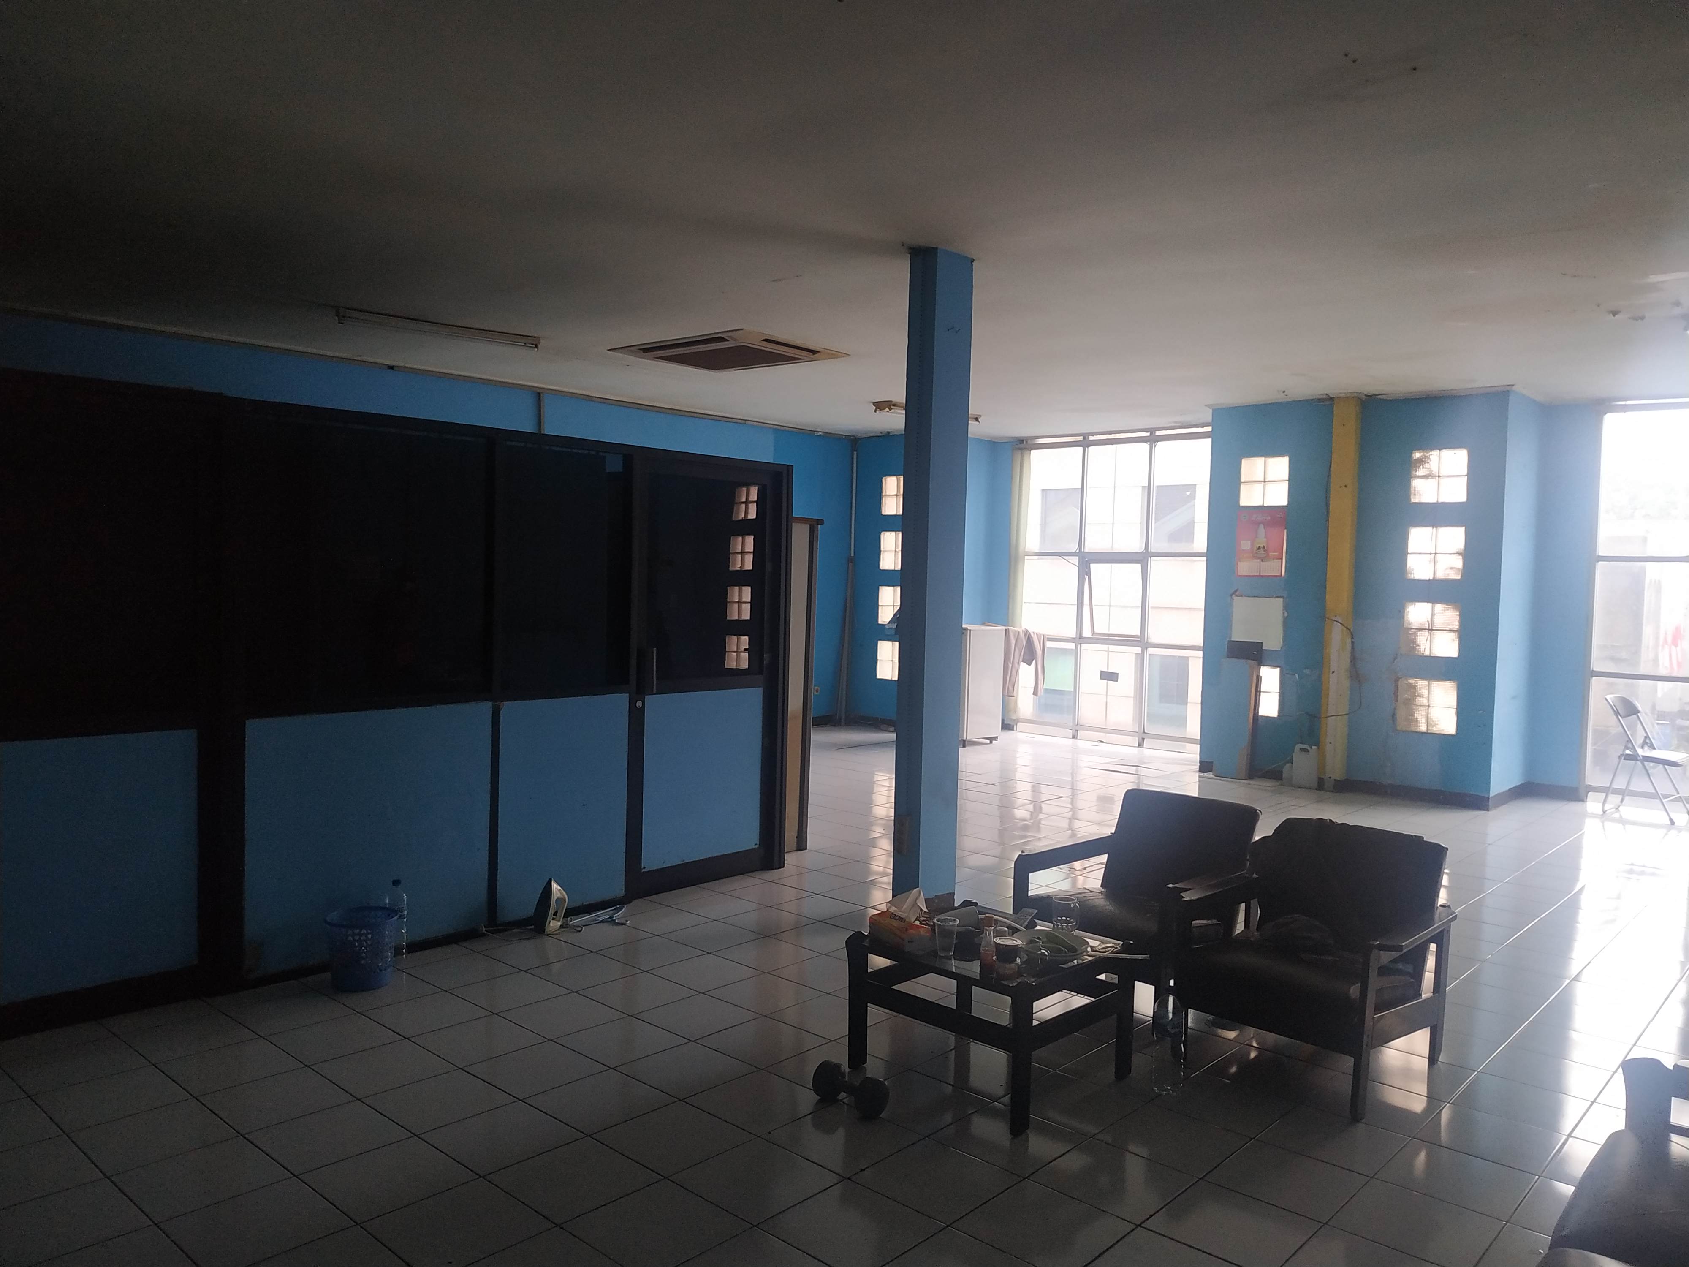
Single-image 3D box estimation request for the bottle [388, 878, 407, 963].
[{"bbox_3d":[-1.685,1.088,4.413,0.077,0.310,0.077,4,4,42],"label":"bottle"}]

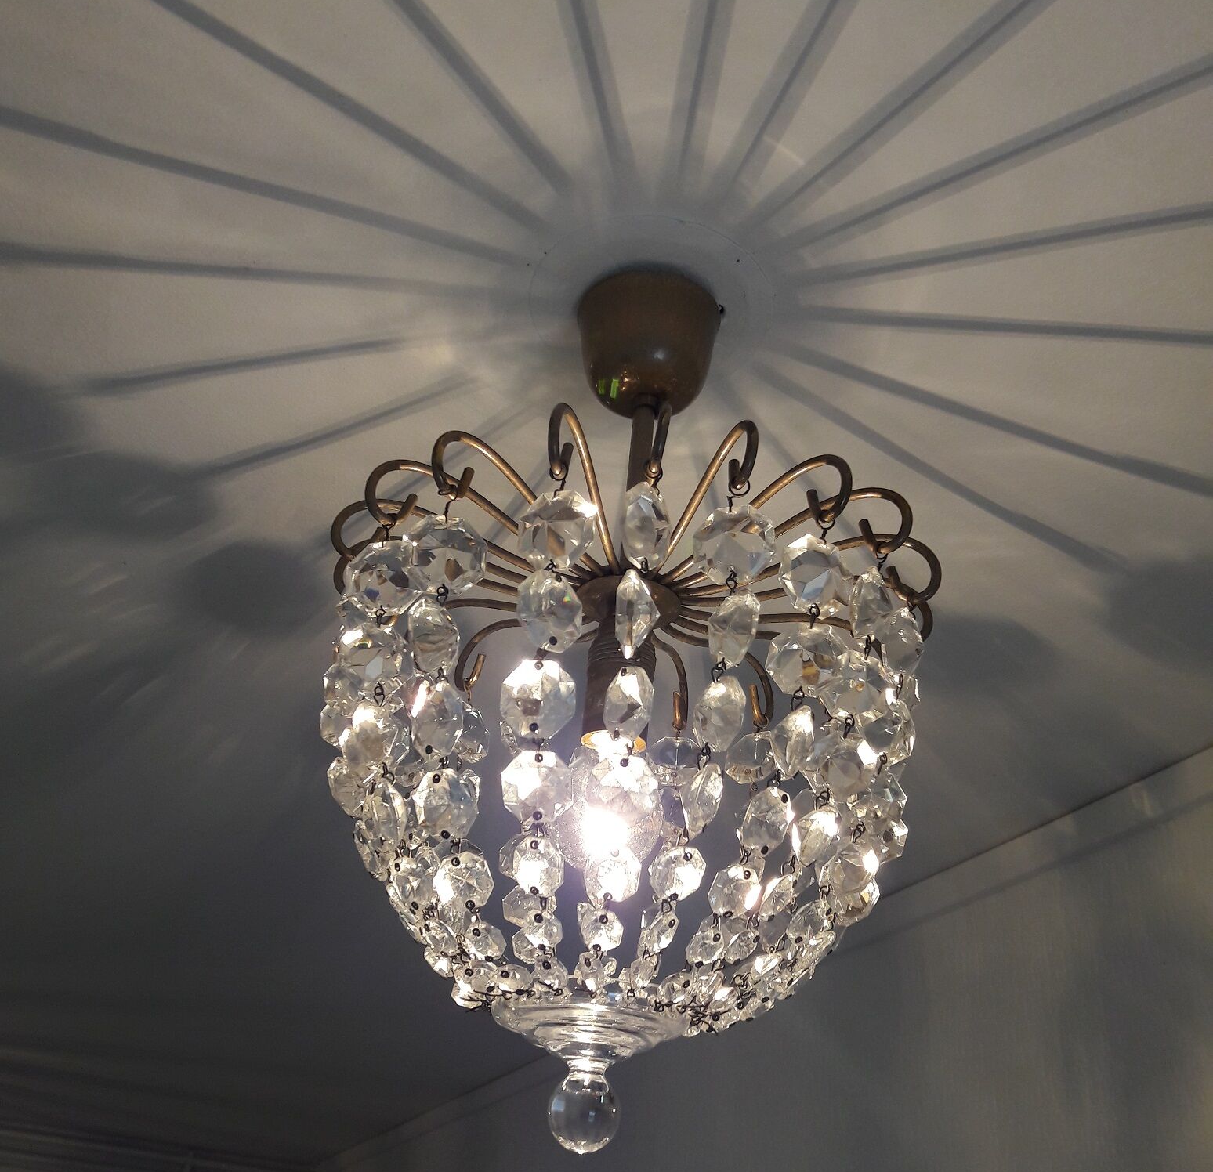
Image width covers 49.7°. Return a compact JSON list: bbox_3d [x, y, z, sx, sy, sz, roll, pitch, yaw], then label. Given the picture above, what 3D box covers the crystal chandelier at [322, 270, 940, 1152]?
[{"bbox_3d":[0.008,0.037,0.603,0.284,0.419,0.284,-1,-31,11],"label":"crystal chandelier"}]

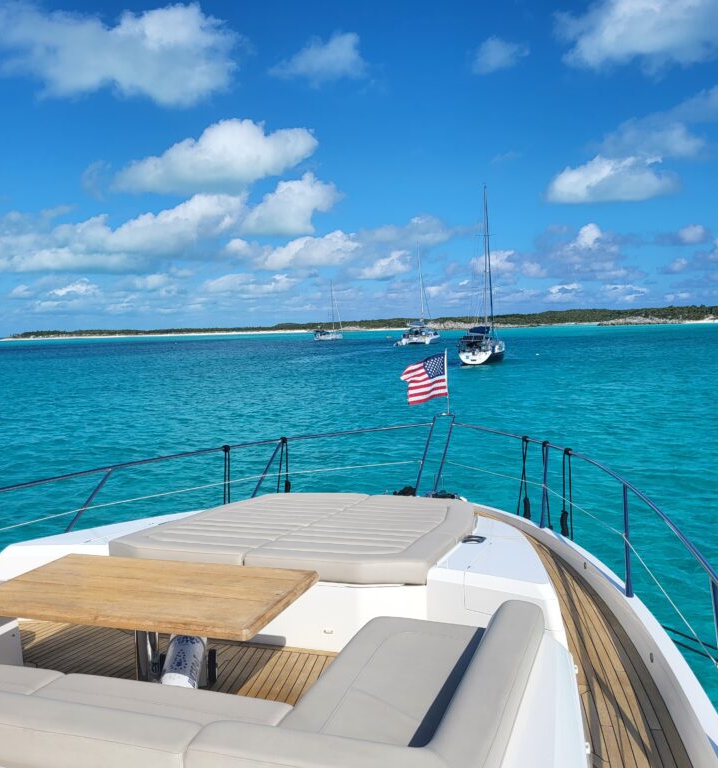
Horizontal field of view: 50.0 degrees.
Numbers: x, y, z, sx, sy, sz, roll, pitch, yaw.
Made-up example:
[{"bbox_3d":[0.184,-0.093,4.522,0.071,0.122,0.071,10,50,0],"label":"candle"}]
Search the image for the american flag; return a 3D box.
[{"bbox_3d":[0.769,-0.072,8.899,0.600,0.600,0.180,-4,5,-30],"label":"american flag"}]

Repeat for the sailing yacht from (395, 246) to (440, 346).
[{"bbox_3d":[15.266,-21.040,185.609,7.300,23.600,13.500,0,4,18],"label":"sailing yacht"}]

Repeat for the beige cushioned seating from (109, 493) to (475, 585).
[{"bbox_3d":[-0.225,0.965,5.101,1.820,0.135,2.200,0,0,18],"label":"beige cushioned seating"}]

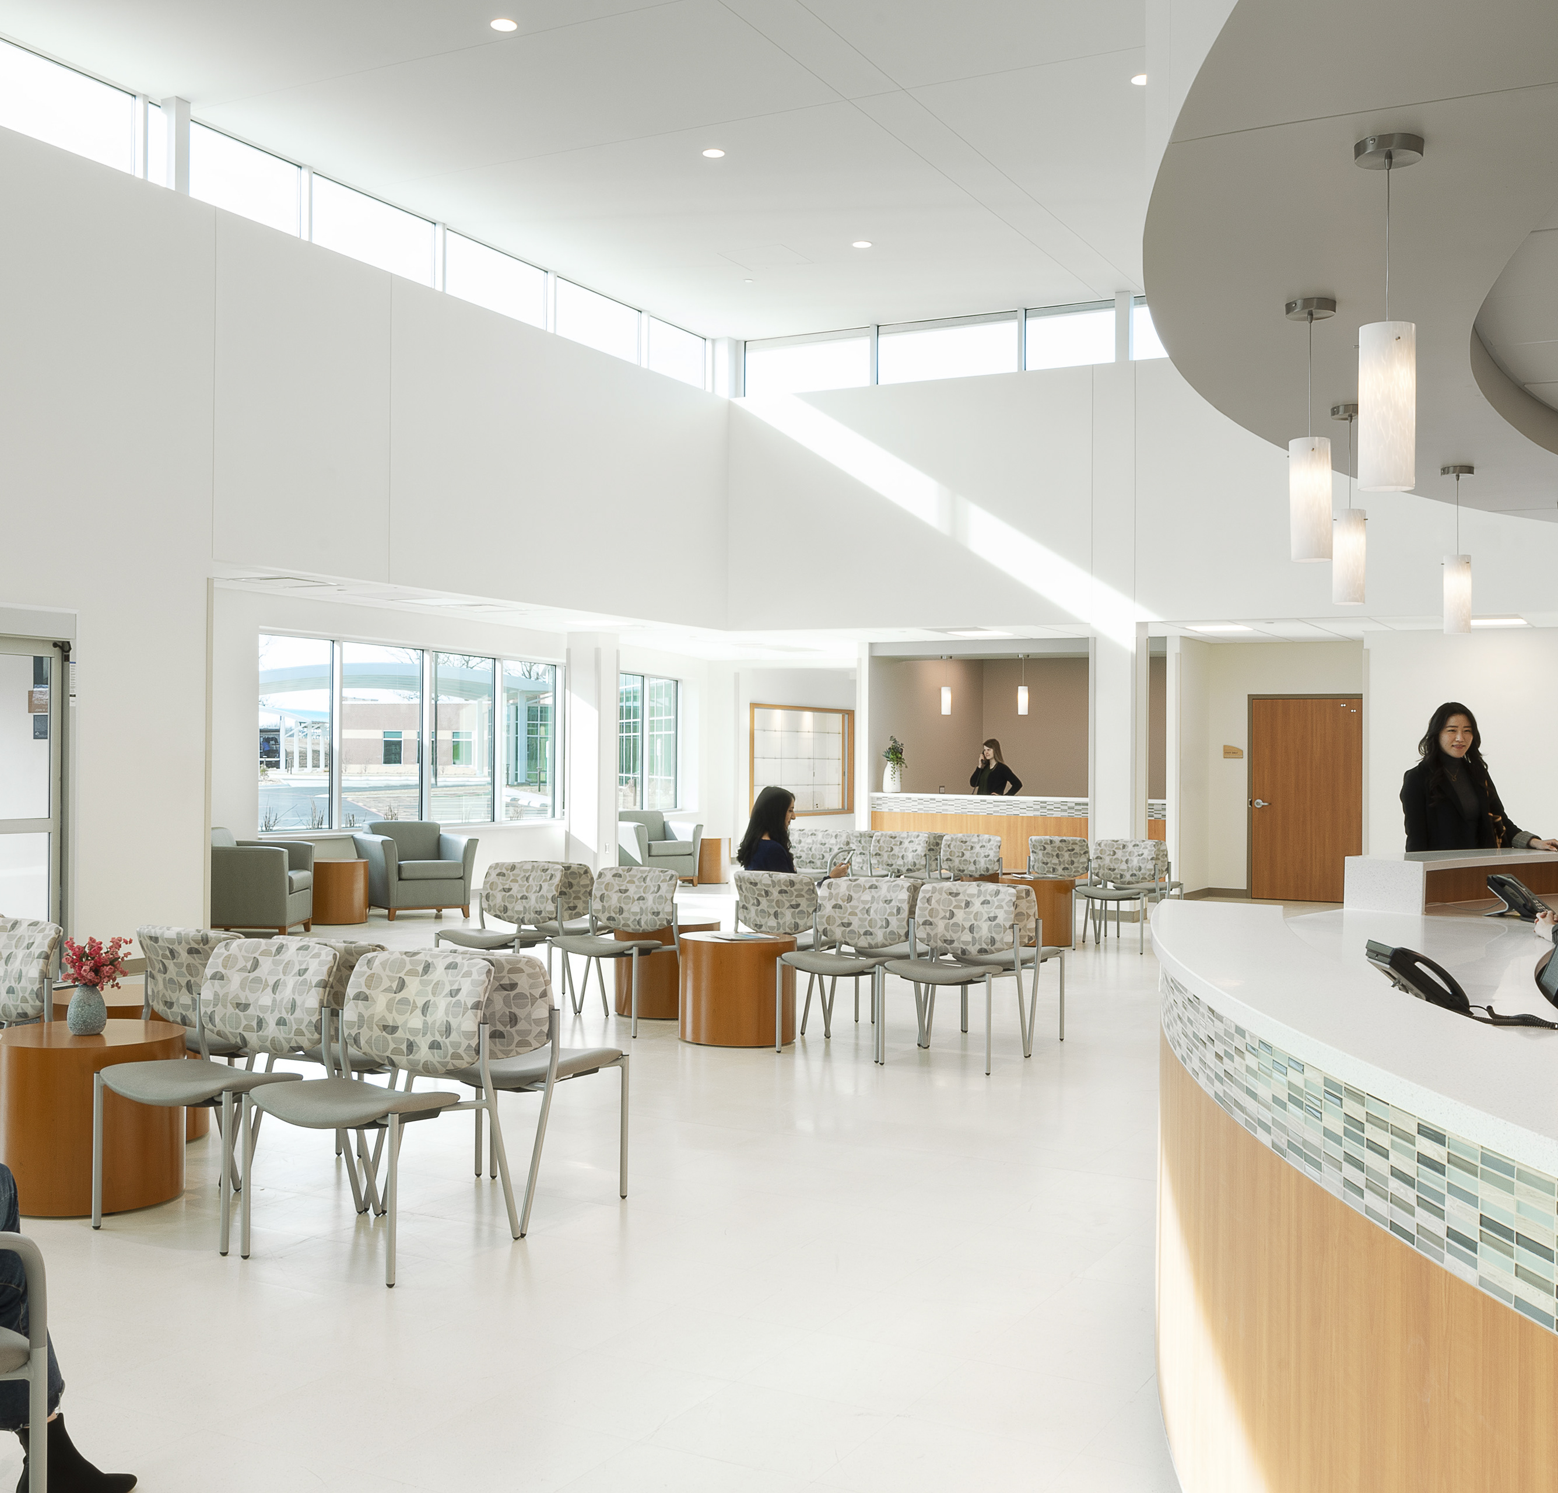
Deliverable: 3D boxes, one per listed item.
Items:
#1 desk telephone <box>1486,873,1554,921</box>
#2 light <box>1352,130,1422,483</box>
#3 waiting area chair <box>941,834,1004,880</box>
[{"bbox_3d":[2.752,0.555,6.245,0.200,0.165,0.210,0,-1,38],"label":"desk telephone"},{"bbox_3d":[1.112,-0.785,3.070,0.127,0.623,0.127,0,0,28],"label":"light"},{"bbox_3d":[1.498,1.124,13.504,0.565,0.845,0.580,0,0,28],"label":"waiting area chair"}]

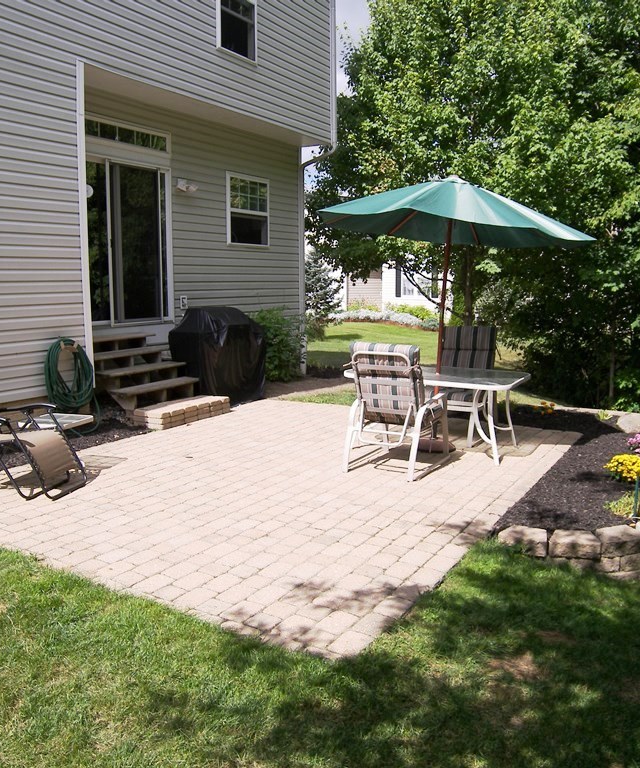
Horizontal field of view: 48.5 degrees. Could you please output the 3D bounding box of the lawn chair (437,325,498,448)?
[{"bbox_3d":[1.380,-0.002,7.187,0.630,1.100,0.880,4,9,26],"label":"lawn chair"}]

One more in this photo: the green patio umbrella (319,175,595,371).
[{"bbox_3d":[1.154,-0.624,6.560,2.480,2.520,2.480,4,8,-1],"label":"green patio umbrella"}]

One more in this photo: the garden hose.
[{"bbox_3d":[-2.492,0.005,7.120,0.260,0.900,0.500,5,10,31],"label":"garden hose"}]

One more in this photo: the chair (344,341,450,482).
[{"bbox_3d":[0.690,0.157,6.119,0.630,1.100,0.880,4,9,27],"label":"chair"}]

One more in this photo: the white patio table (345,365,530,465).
[{"bbox_3d":[1.060,0.270,6.681,1.640,0.710,1.070,4,9,26],"label":"white patio table"}]

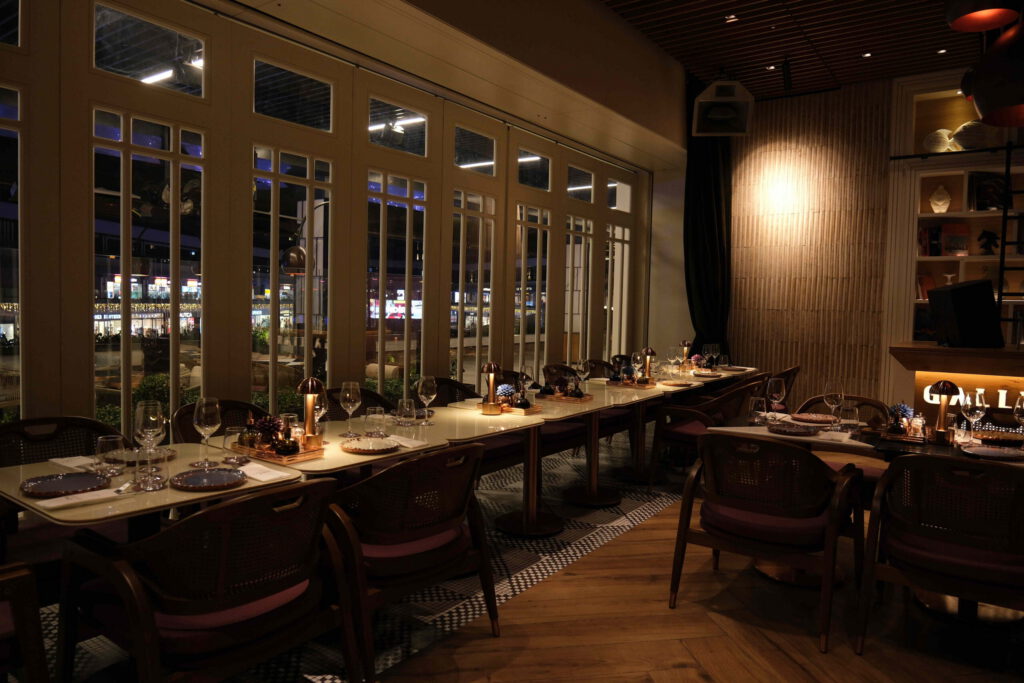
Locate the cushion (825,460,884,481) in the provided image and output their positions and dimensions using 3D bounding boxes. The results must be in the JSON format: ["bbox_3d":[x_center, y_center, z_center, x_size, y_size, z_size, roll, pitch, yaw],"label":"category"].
[{"bbox_3d":[1.883,0.801,4.056,0.530,0.110,0.520,4,4,36],"label":"cushion"}]

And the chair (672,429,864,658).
[{"bbox_3d":[1.165,0.813,3.125,0.660,0.810,0.630,4,4,36],"label":"chair"}]

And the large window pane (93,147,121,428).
[{"bbox_3d":[-1.953,-0.143,3.307,0.040,1.550,0.116,4,4,36],"label":"large window pane"}]

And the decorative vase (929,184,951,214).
[{"bbox_3d":[4.598,-1.529,7.325,0.212,0.295,0.187,4,4,36],"label":"decorative vase"}]

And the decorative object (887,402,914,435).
[{"bbox_3d":[1.986,0.385,3.495,0.120,0.150,0.120,4,4,36],"label":"decorative object"}]

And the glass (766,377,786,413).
[{"bbox_3d":[1.494,0.333,3.857,0.097,0.246,0.097,4,4,36],"label":"glass"}]

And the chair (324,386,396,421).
[{"bbox_3d":[-0.829,0.717,4.145,0.621,0.818,0.640,4,4,36],"label":"chair"}]

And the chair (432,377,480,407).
[{"bbox_3d":[-0.326,0.692,4.875,0.621,0.818,0.640,4,4,36],"label":"chair"}]

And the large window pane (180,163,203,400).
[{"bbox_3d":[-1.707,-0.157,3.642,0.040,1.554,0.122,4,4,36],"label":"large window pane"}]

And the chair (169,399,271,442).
[{"bbox_3d":[-1.347,0.740,3.426,0.621,0.818,0.640,4,4,36],"label":"chair"}]

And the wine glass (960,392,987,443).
[{"bbox_3d":[2.282,0.377,3.372,0.099,0.248,0.099,4,4,36],"label":"wine glass"}]

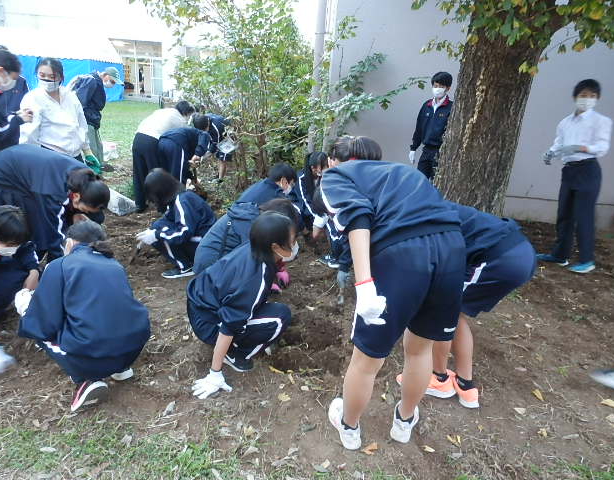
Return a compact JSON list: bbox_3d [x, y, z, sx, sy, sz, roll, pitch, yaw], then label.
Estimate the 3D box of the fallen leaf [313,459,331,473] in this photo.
[{"bbox_3d":[0.064,0.868,1.698,0.062,0.022,0.050,-5,21,-27],"label":"fallen leaf"}]

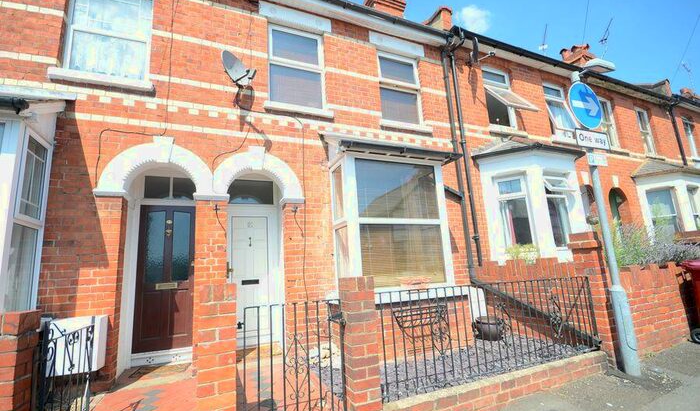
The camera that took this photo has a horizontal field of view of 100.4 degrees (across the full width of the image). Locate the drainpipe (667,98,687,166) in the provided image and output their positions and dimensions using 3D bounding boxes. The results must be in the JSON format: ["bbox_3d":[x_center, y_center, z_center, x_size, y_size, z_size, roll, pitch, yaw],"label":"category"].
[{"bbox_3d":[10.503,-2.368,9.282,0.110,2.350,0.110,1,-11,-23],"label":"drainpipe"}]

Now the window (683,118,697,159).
[{"bbox_3d":[11.276,-2.181,9.689,0.800,1.380,0.130,1,-11,-23],"label":"window"}]

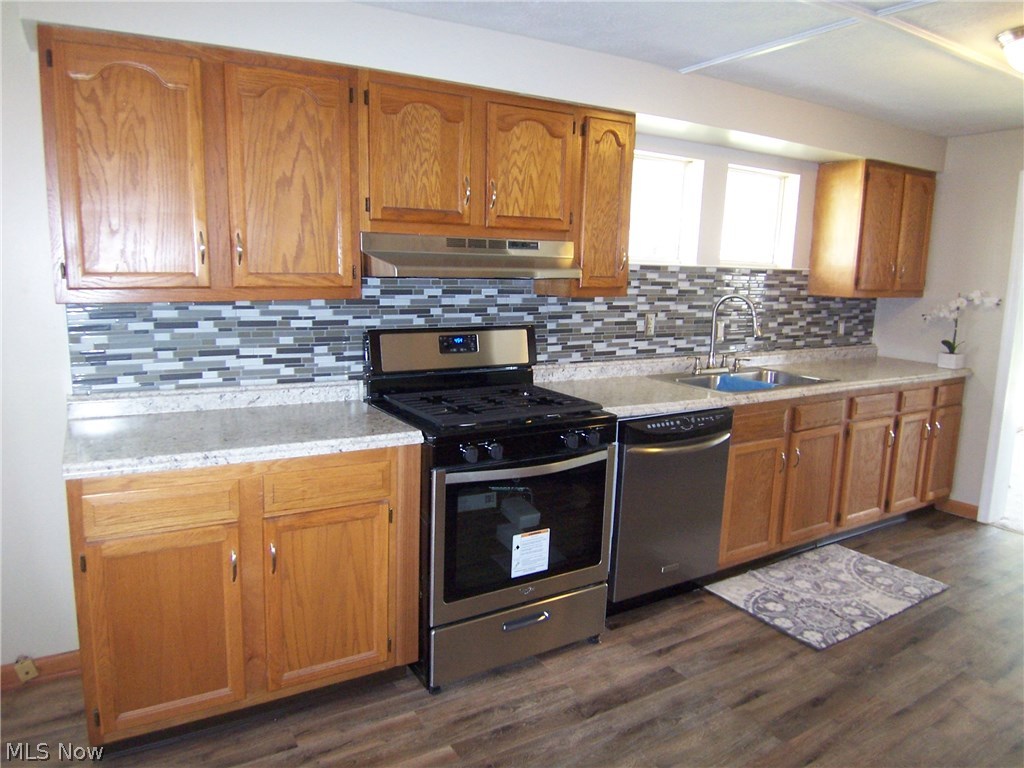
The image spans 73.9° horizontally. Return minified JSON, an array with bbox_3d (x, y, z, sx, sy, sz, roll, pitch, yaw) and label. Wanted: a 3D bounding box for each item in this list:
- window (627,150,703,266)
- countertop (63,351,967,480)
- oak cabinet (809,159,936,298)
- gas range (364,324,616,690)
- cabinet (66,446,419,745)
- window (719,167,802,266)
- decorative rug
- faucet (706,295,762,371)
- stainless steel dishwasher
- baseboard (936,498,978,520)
[{"bbox_3d":[0.713,-0.893,3.525,0.615,0.550,0.120,-4,11,-30],"label":"window"},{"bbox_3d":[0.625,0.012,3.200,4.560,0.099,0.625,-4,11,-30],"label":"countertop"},{"bbox_3d":[2.213,-0.918,4.151,0.725,0.765,0.320,-4,11,-30],"label":"oak cabinet"},{"bbox_3d":[-0.111,0.396,2.745,0.763,1.195,0.715,-4,11,-30],"label":"gas range"},{"bbox_3d":[-0.914,0.605,2.401,1.015,0.862,0.615,-4,11,-30],"label":"cabinet"},{"bbox_3d":[1.392,-0.944,3.918,0.608,0.548,0.120,-4,11,-30],"label":"window"},{"bbox_3d":[1.488,0.955,3.199,1.025,0.010,0.590,-4,11,-30],"label":"decorative rug"},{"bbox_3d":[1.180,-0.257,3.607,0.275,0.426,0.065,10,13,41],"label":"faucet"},{"bbox_3d":[0.561,0.489,3.249,0.635,0.852,0.625,-4,11,-30],"label":"stainless steel dishwasher"},{"bbox_3d":[2.741,0.771,4.191,0.015,0.096,0.250,-4,11,-30],"label":"baseboard"}]

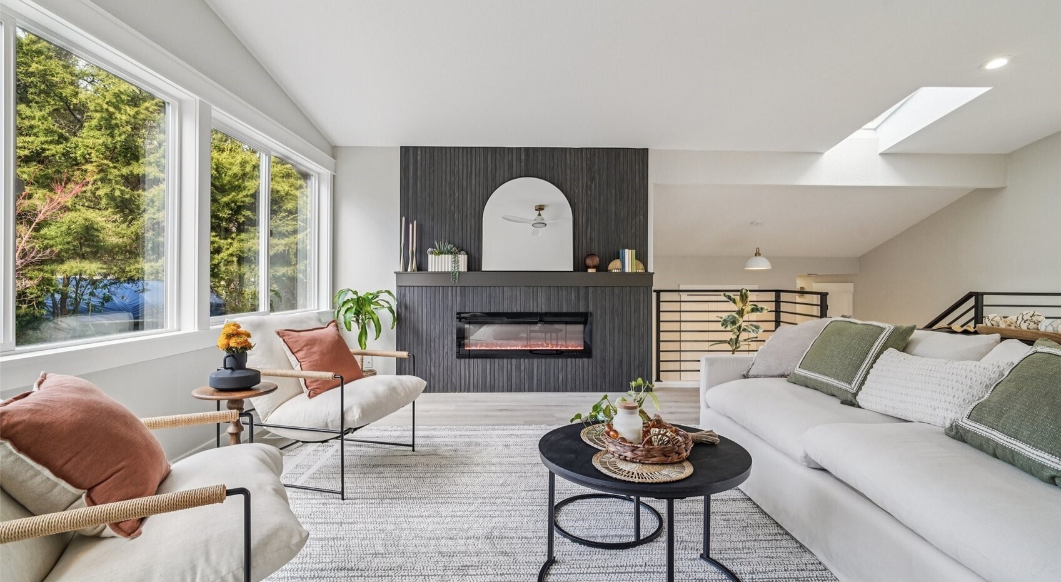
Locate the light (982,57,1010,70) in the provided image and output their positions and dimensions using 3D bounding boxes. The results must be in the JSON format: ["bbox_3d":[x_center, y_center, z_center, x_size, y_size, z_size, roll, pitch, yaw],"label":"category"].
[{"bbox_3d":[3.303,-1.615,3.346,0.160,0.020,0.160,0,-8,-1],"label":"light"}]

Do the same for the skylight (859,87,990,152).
[{"bbox_3d":[3.440,-1.640,4.430,0.600,0.200,1.180,0,-9,0],"label":"skylight"}]

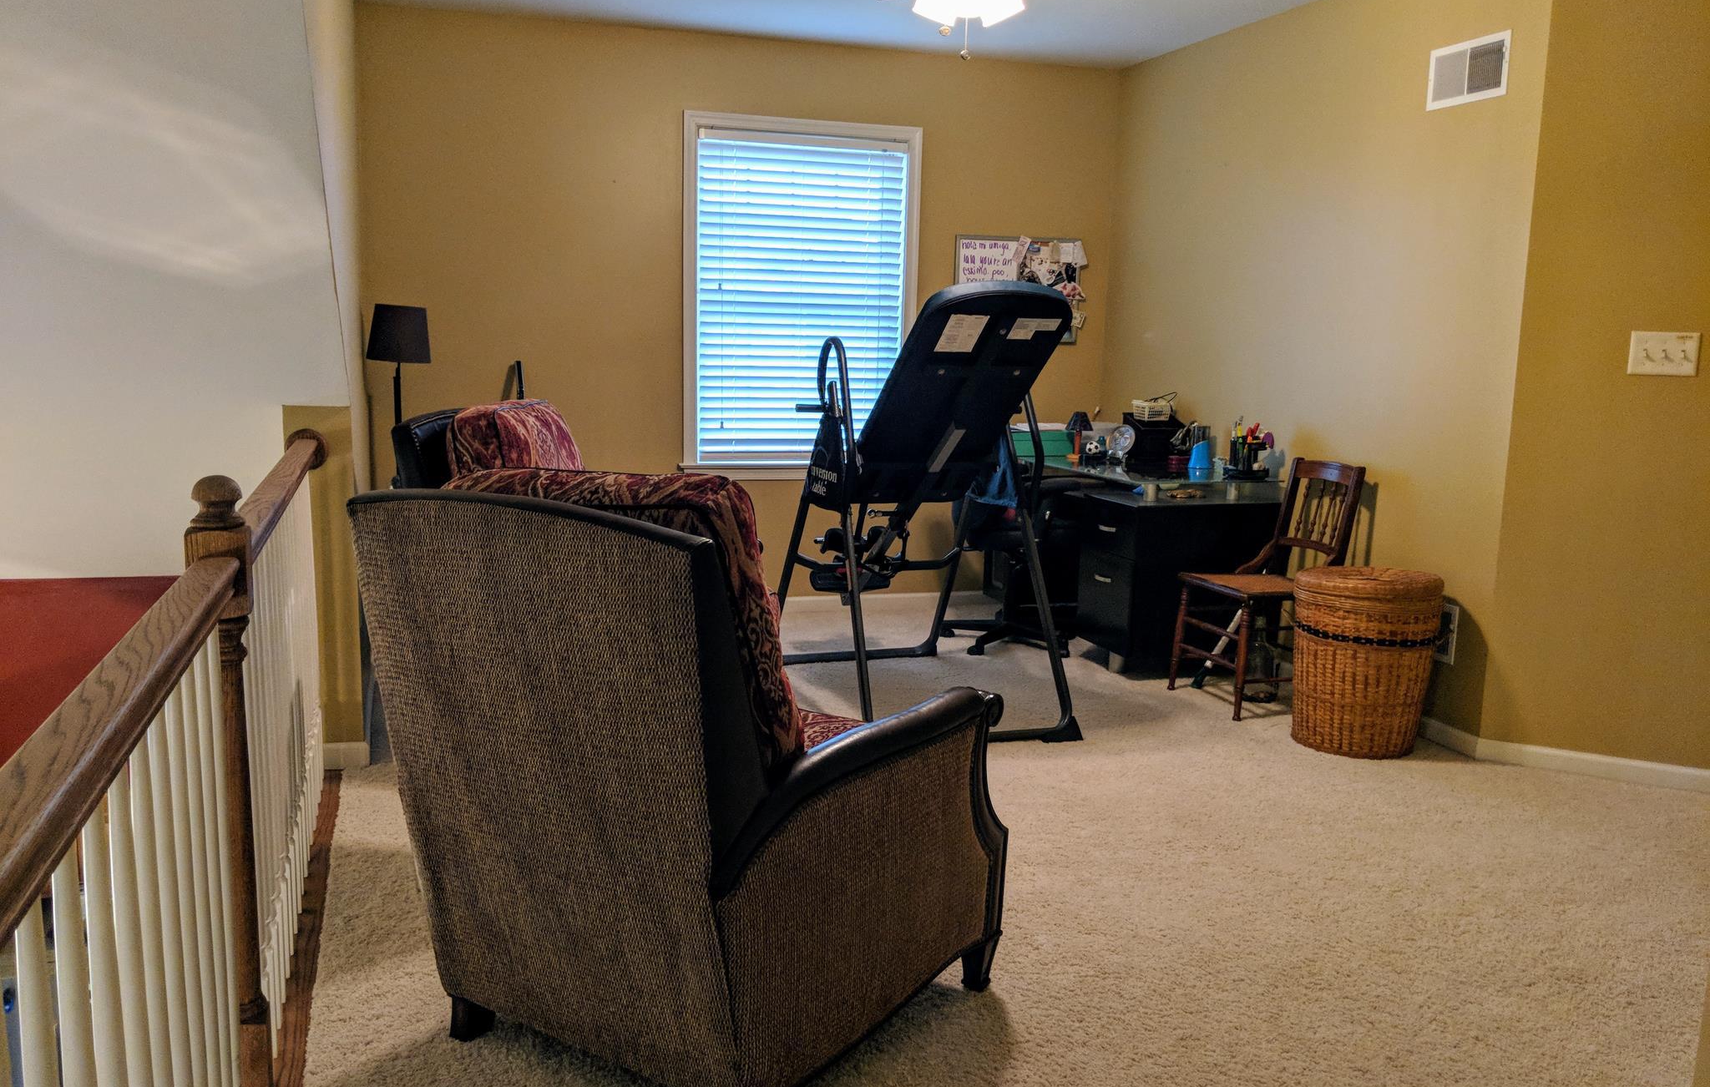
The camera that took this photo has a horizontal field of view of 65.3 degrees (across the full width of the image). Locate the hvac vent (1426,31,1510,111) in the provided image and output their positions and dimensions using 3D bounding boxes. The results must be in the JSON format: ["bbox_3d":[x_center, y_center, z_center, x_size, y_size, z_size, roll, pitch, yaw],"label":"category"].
[{"bbox_3d":[1.862,-1.433,4.053,0.018,0.180,0.330,-2,10,-17],"label":"hvac vent"}]

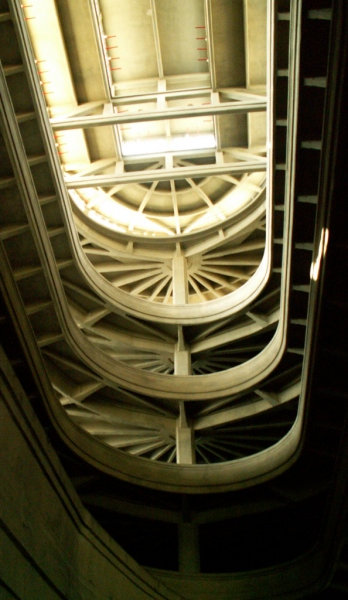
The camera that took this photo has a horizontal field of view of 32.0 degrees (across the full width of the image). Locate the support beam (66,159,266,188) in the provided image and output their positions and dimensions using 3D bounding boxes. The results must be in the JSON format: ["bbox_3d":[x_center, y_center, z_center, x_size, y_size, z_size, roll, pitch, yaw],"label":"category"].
[{"bbox_3d":[-0.340,-7.050,34.087,11.438,0.800,0.280,-5,-43,3],"label":"support beam"}]

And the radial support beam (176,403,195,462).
[{"bbox_3d":[0.626,7.331,29.025,0.899,3.840,0.899,-5,-43,3],"label":"radial support beam"}]

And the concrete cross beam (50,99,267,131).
[{"bbox_3d":[-0.688,-9.580,31.385,11.421,0.800,0.280,-5,-43,3],"label":"concrete cross beam"}]

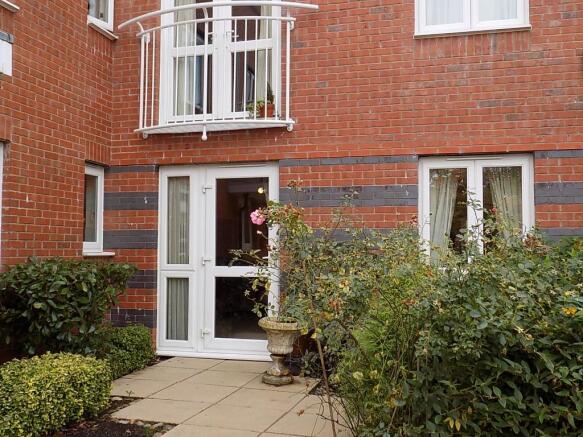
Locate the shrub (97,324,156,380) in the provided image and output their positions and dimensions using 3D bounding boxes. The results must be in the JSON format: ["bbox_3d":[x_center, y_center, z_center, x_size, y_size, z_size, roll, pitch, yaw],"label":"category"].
[{"bbox_3d":[-1.815,1.329,5.830,0.520,0.400,0.880,-1,-3,13],"label":"shrub"}]

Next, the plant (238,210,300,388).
[{"bbox_3d":[-0.196,0.704,5.313,0.580,1.600,0.550,0,-3,0],"label":"plant"}]

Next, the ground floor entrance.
[{"bbox_3d":[-0.827,0.465,6.394,1.430,2.190,0.130,-1,-3,13],"label":"ground floor entrance"}]

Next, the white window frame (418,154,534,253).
[{"bbox_3d":[1.863,-0.057,5.801,1.110,1.190,0.120,-1,-3,13],"label":"white window frame"}]

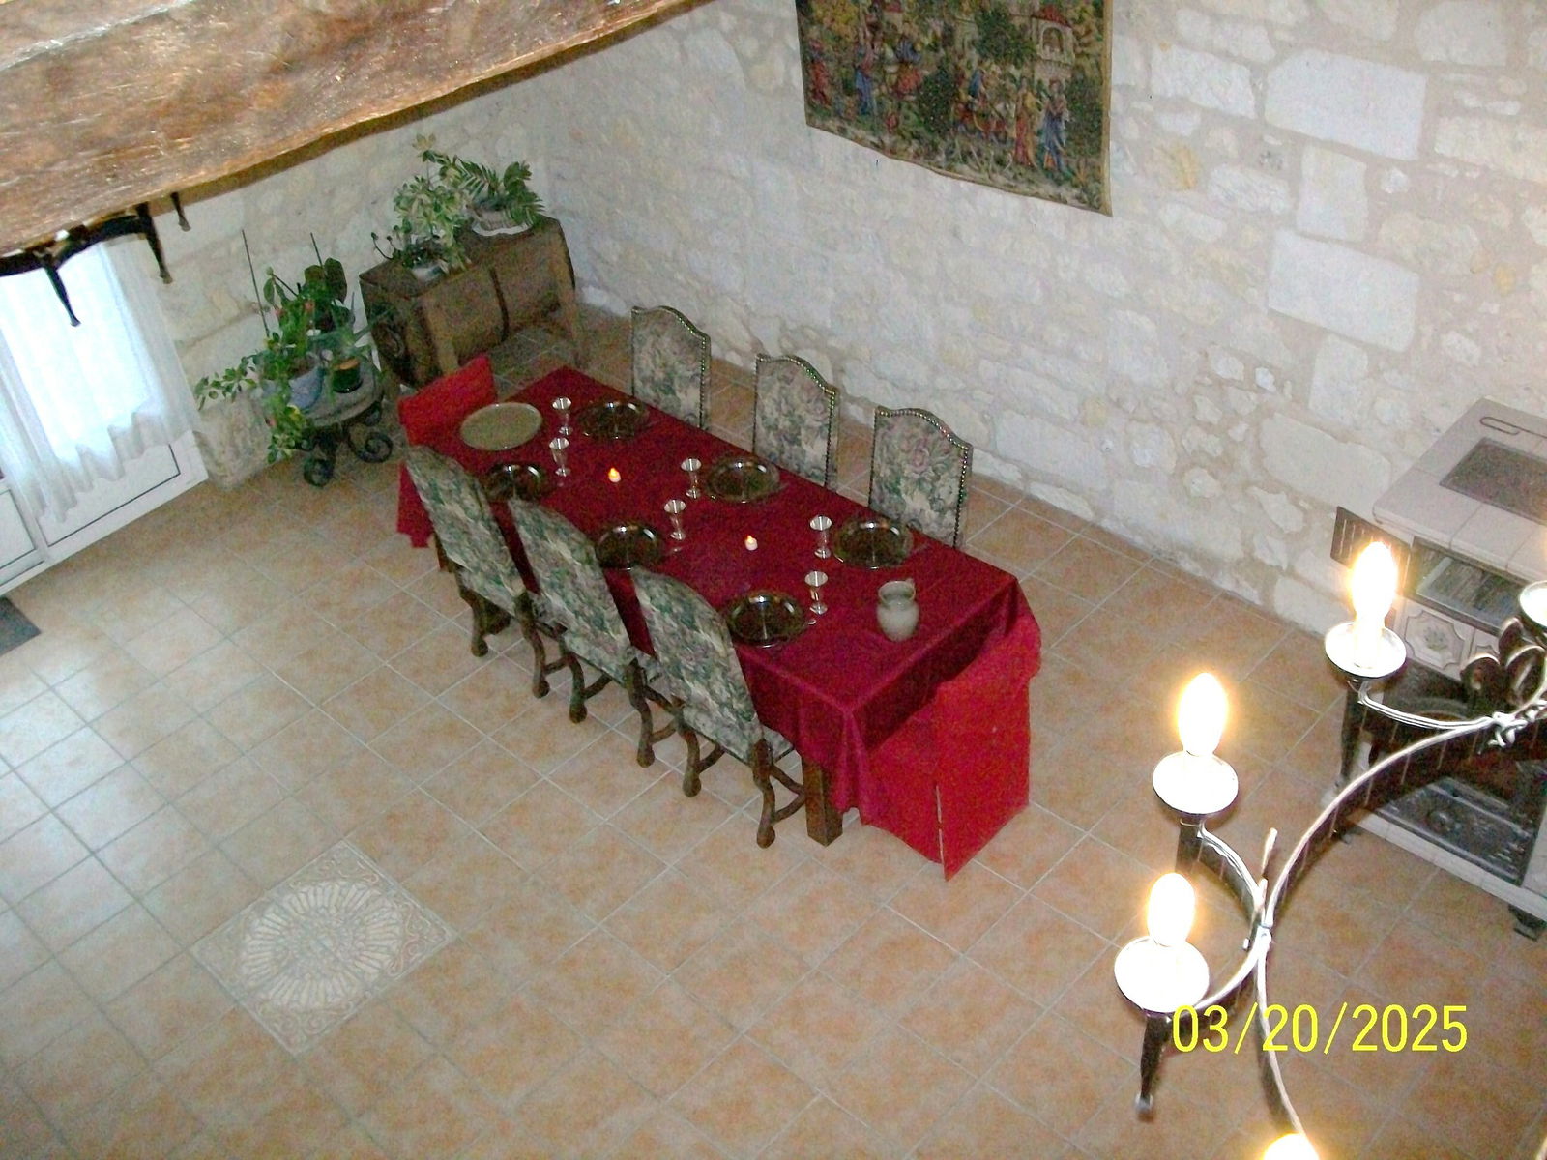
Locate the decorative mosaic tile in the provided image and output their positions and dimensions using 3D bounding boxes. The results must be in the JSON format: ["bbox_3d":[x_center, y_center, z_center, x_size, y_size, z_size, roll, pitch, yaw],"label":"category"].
[{"bbox_3d":[-1.521,1.223,5.417,0.656,0.010,0.656,28,49,34],"label":"decorative mosaic tile"}]

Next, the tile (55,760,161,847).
[{"bbox_3d":[-2.441,0.838,5.934,0.330,0.010,0.330,28,49,35],"label":"tile"}]

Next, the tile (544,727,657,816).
[{"bbox_3d":[-0.601,0.709,5.885,0.325,0.010,0.325,28,49,35],"label":"tile"}]

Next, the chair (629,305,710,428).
[{"bbox_3d":[-0.532,-0.510,6.519,0.460,1.102,0.558,28,49,35],"label":"chair"}]

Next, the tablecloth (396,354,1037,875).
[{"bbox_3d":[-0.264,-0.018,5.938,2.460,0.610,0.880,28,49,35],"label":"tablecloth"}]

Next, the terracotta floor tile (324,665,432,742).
[{"bbox_3d":[-1.551,0.486,6.279,0.325,0.010,0.325,28,49,35],"label":"terracotta floor tile"}]

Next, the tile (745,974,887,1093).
[{"bbox_3d":[0.140,1.387,4.960,0.332,0.012,0.332,28,49,35],"label":"tile"}]

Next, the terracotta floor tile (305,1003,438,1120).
[{"bbox_3d":[-1.253,1.470,4.965,0.330,0.010,0.330,28,49,35],"label":"terracotta floor tile"}]

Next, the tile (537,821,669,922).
[{"bbox_3d":[-0.583,0.996,5.497,0.330,0.010,0.330,28,49,35],"label":"tile"}]

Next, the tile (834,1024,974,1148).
[{"bbox_3d":[0.388,1.529,4.831,0.321,0.010,0.321,28,49,34],"label":"tile"}]

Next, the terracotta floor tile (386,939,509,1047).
[{"bbox_3d":[-1.043,1.328,5.179,0.332,0.012,0.332,28,49,35],"label":"terracotta floor tile"}]

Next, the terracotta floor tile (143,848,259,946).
[{"bbox_3d":[-1.990,1.108,5.614,0.321,0.010,0.321,28,49,34],"label":"terracotta floor tile"}]

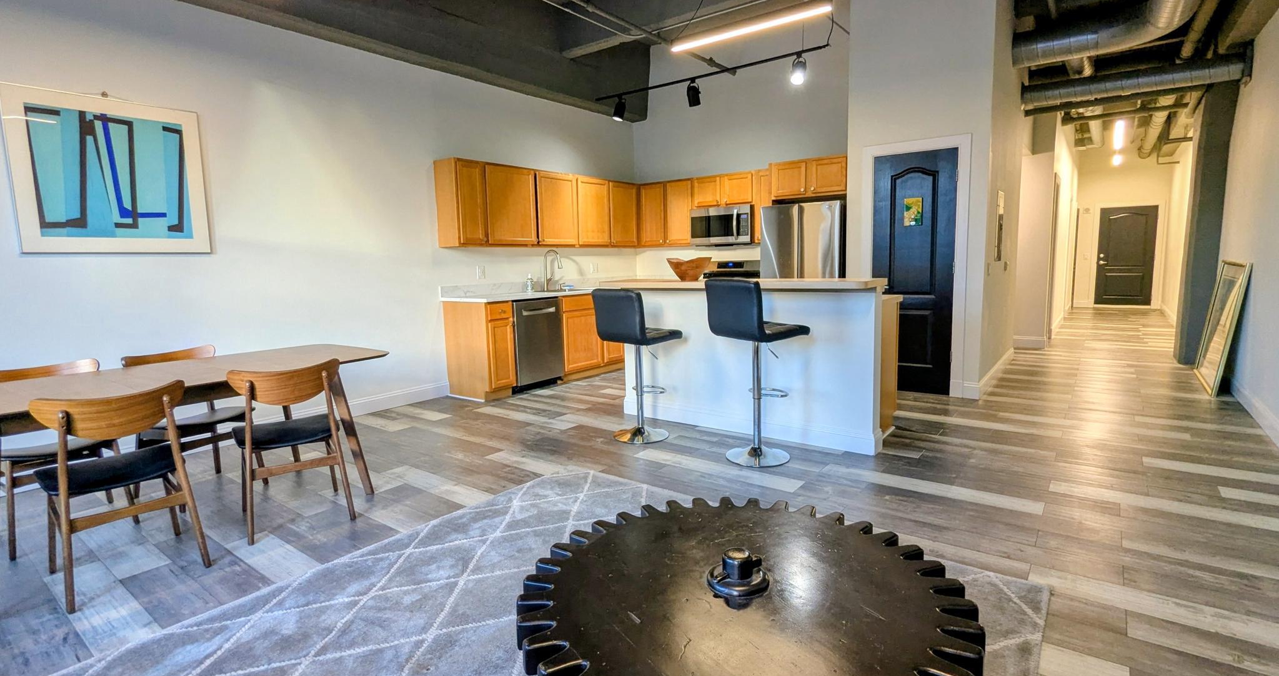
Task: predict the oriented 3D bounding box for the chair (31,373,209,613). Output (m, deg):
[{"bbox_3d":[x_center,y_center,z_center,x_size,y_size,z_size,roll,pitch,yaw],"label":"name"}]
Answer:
[{"bbox_3d":[-2.119,0.572,2.401,0.525,0.775,0.448,4,9,41],"label":"chair"}]

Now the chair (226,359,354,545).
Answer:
[{"bbox_3d":[-1.704,0.491,2.878,0.460,0.785,0.515,-7,9,-36],"label":"chair"}]

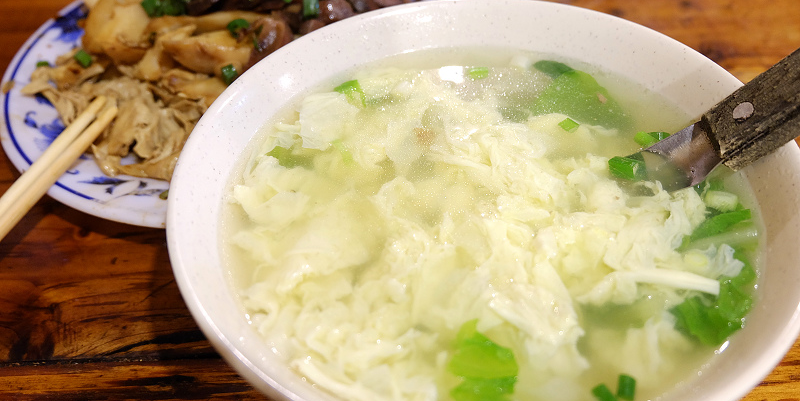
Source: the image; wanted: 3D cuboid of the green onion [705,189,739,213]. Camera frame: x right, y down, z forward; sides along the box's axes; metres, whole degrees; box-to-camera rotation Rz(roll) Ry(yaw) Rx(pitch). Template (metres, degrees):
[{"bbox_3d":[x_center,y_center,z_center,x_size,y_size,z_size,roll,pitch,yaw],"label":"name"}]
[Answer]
[{"bbox_3d":[0.104,0.000,0.216,0.009,0.005,0.005,10,47,13],"label":"green onion"}]

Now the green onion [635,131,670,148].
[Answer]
[{"bbox_3d":[0.090,-0.022,0.238,0.011,0.005,0.005,4,46,8],"label":"green onion"}]

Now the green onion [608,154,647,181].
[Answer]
[{"bbox_3d":[0.078,-0.011,0.228,0.011,0.005,0.007,10,47,13],"label":"green onion"}]

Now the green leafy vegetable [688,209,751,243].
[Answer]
[{"bbox_3d":[0.101,0.008,0.210,0.020,0.004,0.005,-20,48,-15],"label":"green leafy vegetable"}]

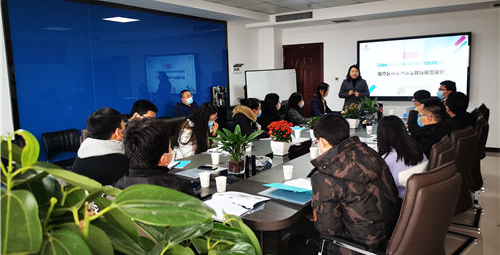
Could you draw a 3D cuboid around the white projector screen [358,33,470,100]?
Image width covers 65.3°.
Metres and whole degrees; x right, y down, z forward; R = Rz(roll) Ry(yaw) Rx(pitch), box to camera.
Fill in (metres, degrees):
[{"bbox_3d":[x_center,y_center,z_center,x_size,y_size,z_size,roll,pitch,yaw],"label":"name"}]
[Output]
[{"bbox_3d":[2.921,-1.066,7.129,1.940,1.160,0.090,4,9,34],"label":"white projector screen"}]

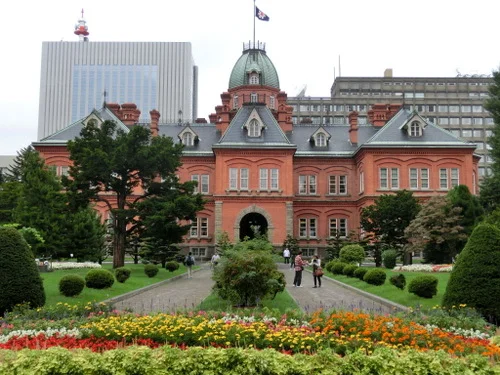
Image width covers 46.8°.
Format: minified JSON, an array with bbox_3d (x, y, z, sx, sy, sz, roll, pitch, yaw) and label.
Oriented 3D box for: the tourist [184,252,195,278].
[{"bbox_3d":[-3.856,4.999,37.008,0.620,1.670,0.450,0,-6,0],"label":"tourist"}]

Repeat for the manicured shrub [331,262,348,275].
[{"bbox_3d":[5.442,4.955,35.172,0.986,0.736,0.980,0,-6,0],"label":"manicured shrub"}]

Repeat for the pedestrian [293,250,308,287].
[{"bbox_3d":[2.445,3.921,27.731,0.720,1.740,0.520,0,-6,0],"label":"pedestrian"}]

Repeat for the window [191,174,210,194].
[{"bbox_3d":[-6.786,-0.376,78.969,2.560,2.680,0.250,0,-6,0],"label":"window"}]

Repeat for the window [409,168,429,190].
[{"bbox_3d":[22.476,-1.111,76.393,2.612,2.824,0.300,0,-6,0],"label":"window"}]

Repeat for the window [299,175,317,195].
[{"bbox_3d":[7.952,-0.355,78.878,2.500,2.640,0.250,0,-6,0],"label":"window"}]

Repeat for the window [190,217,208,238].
[{"bbox_3d":[-7.282,5.790,83.317,2.597,2.836,0.300,0,-6,0],"label":"window"}]

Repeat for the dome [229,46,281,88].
[{"bbox_3d":[0.736,-18.676,89.518,7.917,7.030,7.700,0,-6,0],"label":"dome"}]

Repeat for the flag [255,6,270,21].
[{"bbox_3d":[2.053,-27.754,92.297,2.250,2.400,0.500,0,-6,0],"label":"flag"}]

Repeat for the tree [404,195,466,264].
[{"bbox_3d":[17.938,4.095,55.873,6.000,6.820,5.600,0,-6,0],"label":"tree"}]

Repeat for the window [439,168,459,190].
[{"bbox_3d":[24.960,-1.001,72.326,2.530,2.770,0.250,0,-6,0],"label":"window"}]

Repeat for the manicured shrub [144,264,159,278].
[{"bbox_3d":[-5.727,4.876,33.697,0.830,0.810,0.830,0,-6,0],"label":"manicured shrub"}]

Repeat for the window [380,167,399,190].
[{"bbox_3d":[18.013,-1.141,74.501,2.420,2.950,0.250,0,-6,0],"label":"window"}]

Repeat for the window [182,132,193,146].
[{"bbox_3d":[-8.979,-6.995,83.945,1.480,2.020,0.250,0,-6,0],"label":"window"}]

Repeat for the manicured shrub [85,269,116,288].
[{"bbox_3d":[-5.997,3.671,23.145,1.162,0.804,1.069,0,-6,0],"label":"manicured shrub"}]

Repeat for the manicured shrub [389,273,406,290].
[{"bbox_3d":[6.350,4.047,24.798,0.750,0.720,0.750,0,-6,0],"label":"manicured shrub"}]

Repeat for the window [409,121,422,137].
[{"bbox_3d":[21.821,-7.759,76.182,1.770,2.100,0.250,0,-6,0],"label":"window"}]

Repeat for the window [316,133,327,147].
[{"bbox_3d":[10.060,-6.626,80.510,1.480,1.940,0.250,0,-6,0],"label":"window"}]

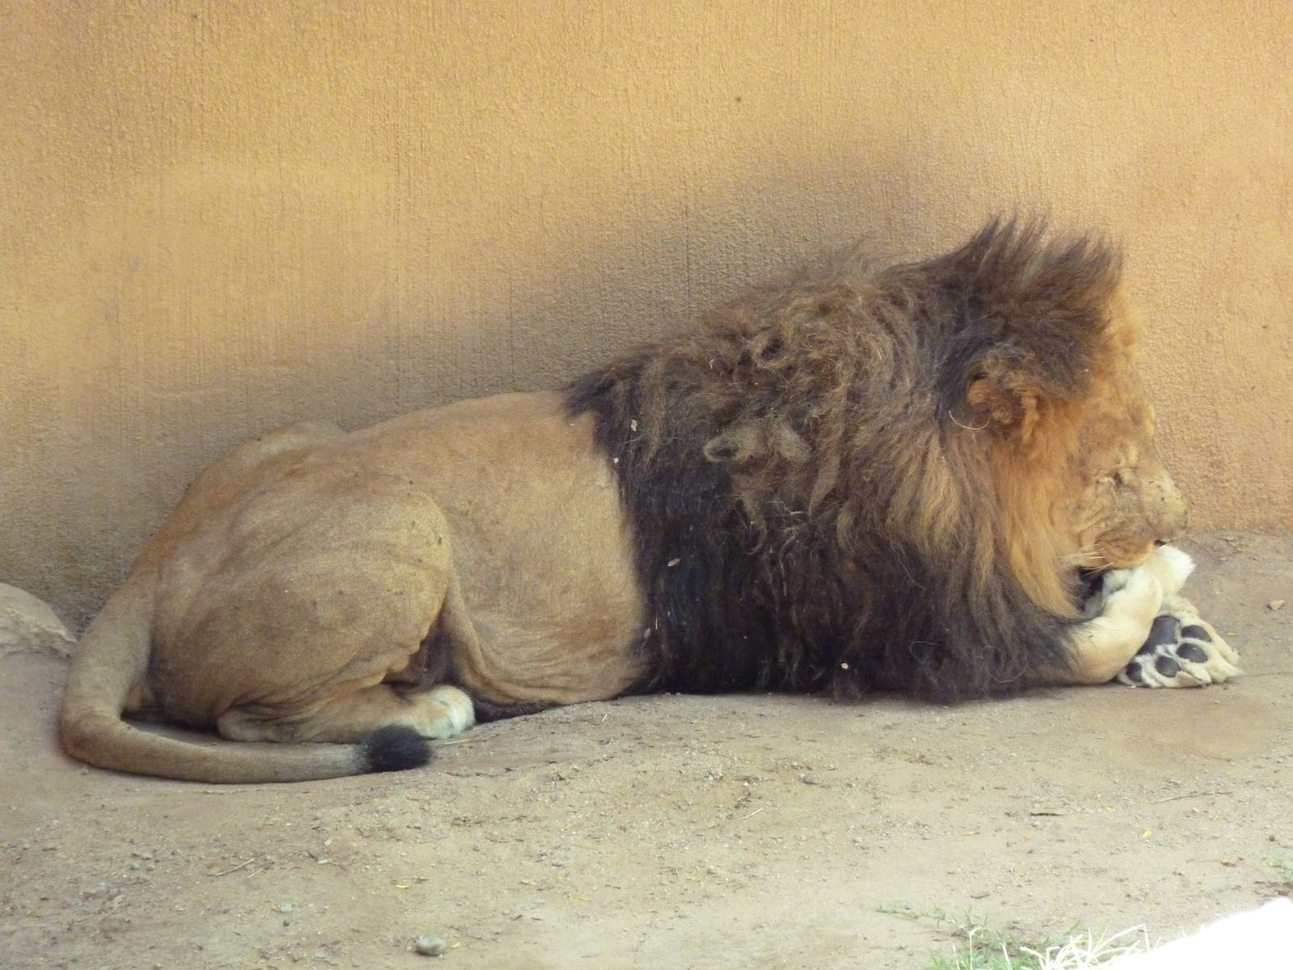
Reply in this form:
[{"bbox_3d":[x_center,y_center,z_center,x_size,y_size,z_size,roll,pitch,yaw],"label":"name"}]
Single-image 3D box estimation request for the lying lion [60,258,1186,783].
[{"bbox_3d":[-0.022,0.024,15.800,1.720,0.660,0.700,-3,14,-14],"label":"lying lion"}]

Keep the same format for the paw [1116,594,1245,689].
[{"bbox_3d":[0.817,0.240,15.950,0.180,0.130,0.110,-1,14,-5],"label":"paw"}]

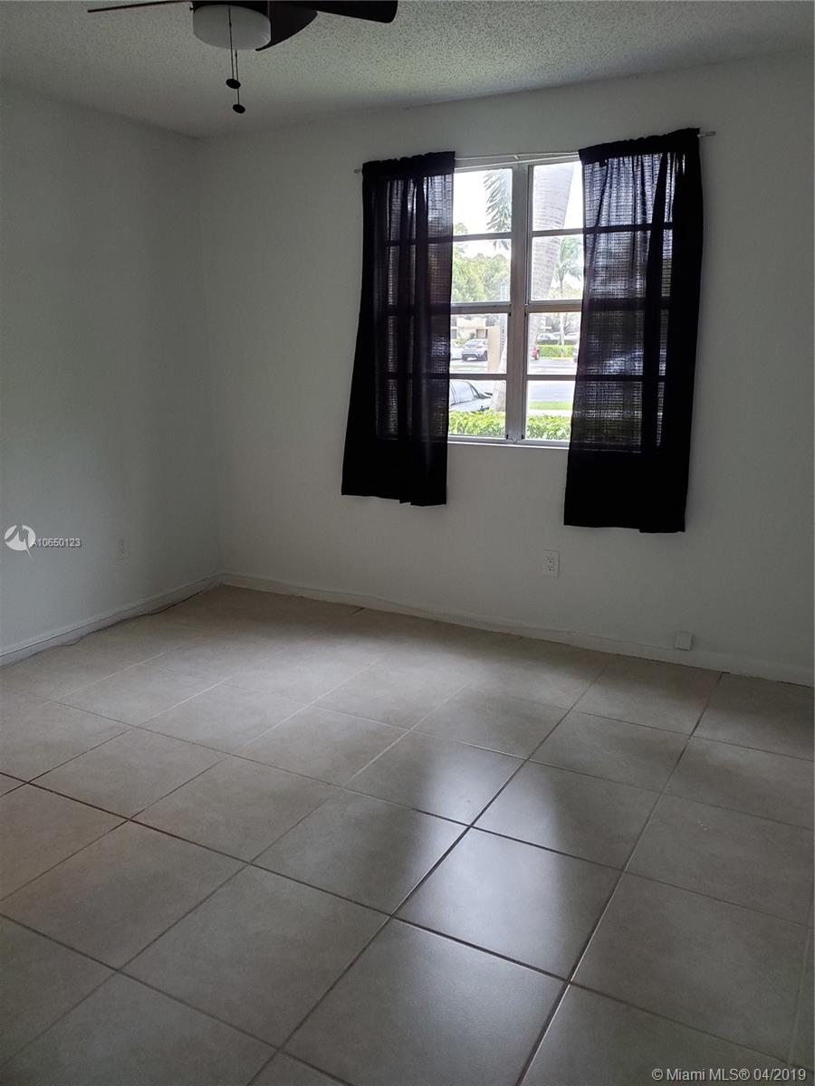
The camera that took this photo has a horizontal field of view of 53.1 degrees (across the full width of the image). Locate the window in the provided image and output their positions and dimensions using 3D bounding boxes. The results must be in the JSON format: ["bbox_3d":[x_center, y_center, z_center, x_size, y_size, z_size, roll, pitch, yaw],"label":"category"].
[{"bbox_3d":[0.510,-1.067,3.710,1.430,1.237,0.100,7,15,27],"label":"window"}]

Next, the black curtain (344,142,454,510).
[{"bbox_3d":[-0.069,-0.987,3.946,0.635,1.620,0.090,7,15,27],"label":"black curtain"}]

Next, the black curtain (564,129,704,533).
[{"bbox_3d":[0.950,-0.839,3.436,0.533,1.614,0.090,7,15,27],"label":"black curtain"}]

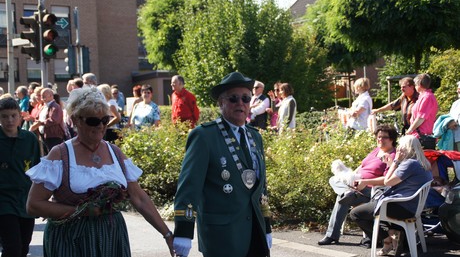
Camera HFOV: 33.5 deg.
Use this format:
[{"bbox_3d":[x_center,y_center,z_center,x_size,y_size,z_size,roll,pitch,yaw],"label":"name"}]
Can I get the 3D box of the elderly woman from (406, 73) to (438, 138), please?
[{"bbox_3d":[2.723,0.054,10.748,0.380,1.650,0.500,-3,3,-11],"label":"elderly woman"}]

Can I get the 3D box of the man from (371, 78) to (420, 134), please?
[{"bbox_3d":[2.452,0.115,11.044,0.520,1.700,0.620,-5,4,-41],"label":"man"}]

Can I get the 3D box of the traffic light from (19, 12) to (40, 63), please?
[{"bbox_3d":[-3.711,-1.670,14.200,0.380,0.880,0.270,-3,3,-10],"label":"traffic light"}]

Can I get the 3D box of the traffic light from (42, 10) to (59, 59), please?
[{"bbox_3d":[-3.354,-1.723,14.300,0.300,0.900,0.380,-3,3,-22],"label":"traffic light"}]

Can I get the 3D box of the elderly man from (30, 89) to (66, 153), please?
[{"bbox_3d":[-2.903,0.205,12.344,0.480,1.700,0.520,-4,3,-28],"label":"elderly man"}]

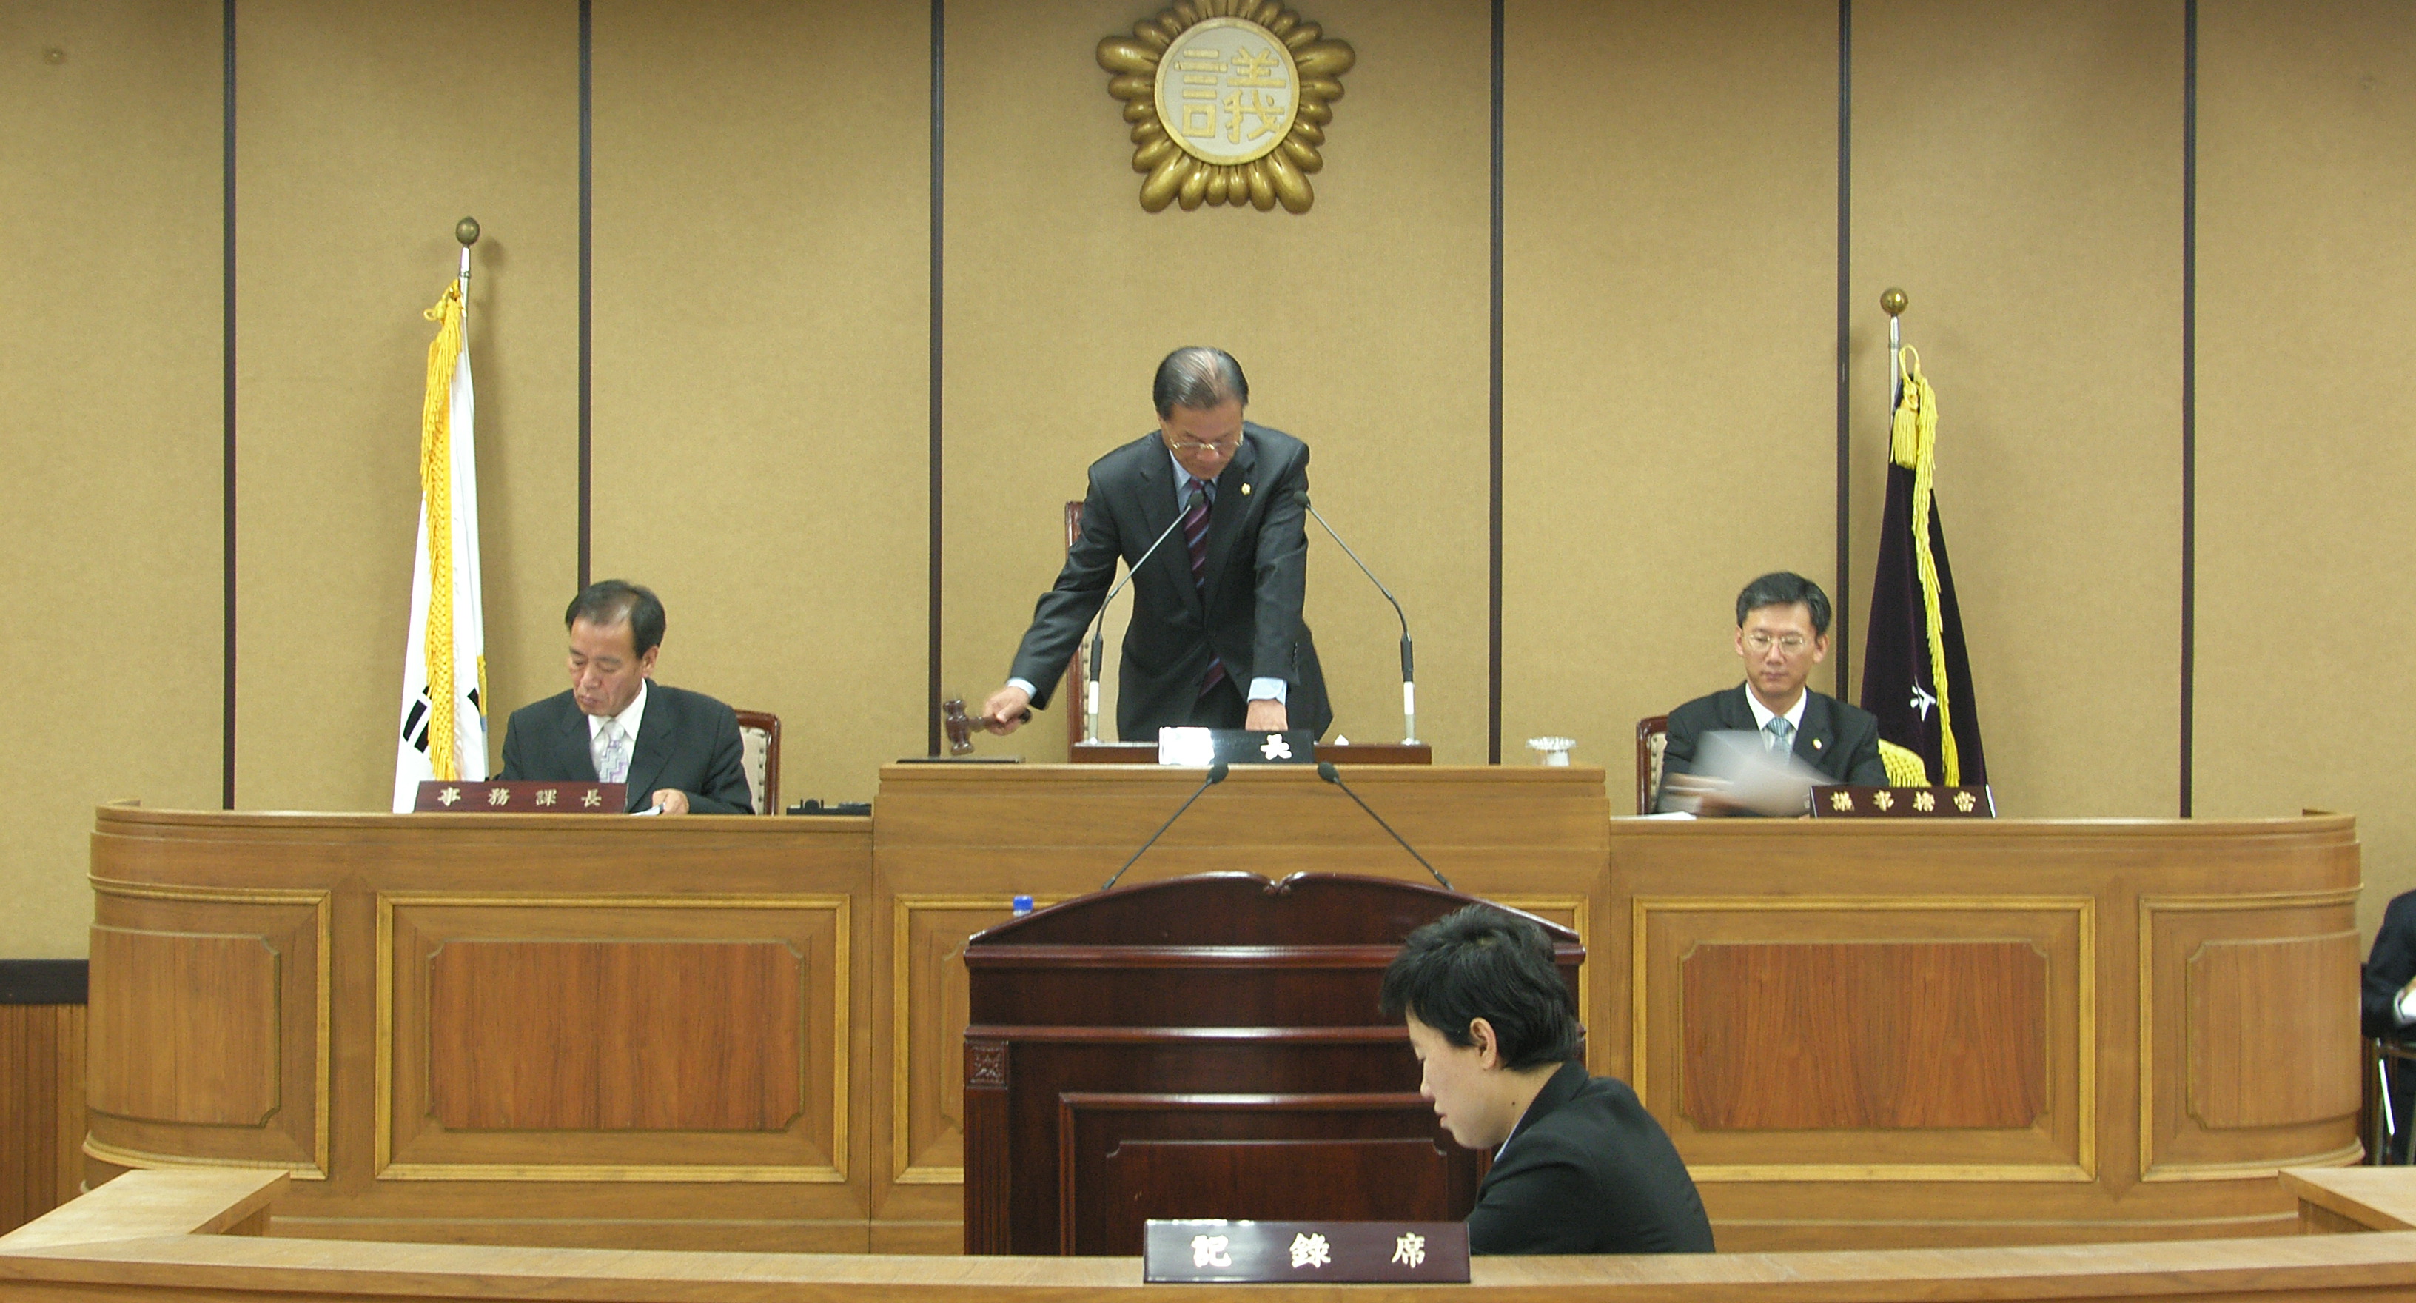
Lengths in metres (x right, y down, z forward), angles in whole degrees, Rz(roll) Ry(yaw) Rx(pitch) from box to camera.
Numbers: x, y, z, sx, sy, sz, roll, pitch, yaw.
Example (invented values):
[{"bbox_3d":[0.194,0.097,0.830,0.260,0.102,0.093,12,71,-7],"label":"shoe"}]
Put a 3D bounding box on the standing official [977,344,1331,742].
[{"bbox_3d":[-0.100,0.184,7.500,0.680,1.560,0.650,0,0,0],"label":"standing official"}]

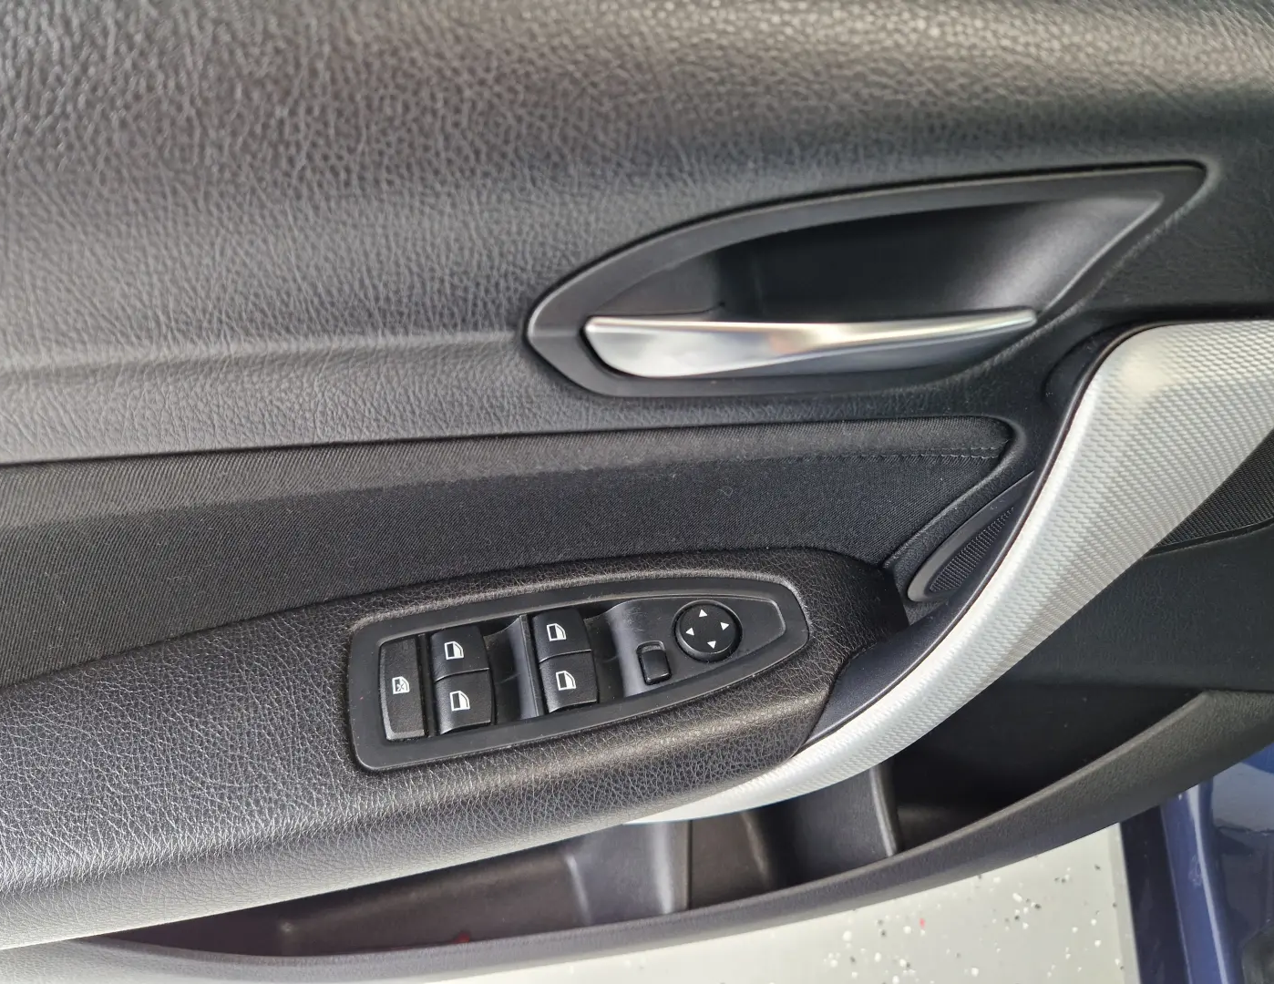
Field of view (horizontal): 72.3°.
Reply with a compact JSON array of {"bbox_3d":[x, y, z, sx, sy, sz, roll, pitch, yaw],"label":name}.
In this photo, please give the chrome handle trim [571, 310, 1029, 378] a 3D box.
[{"bbox_3d":[0.059,-0.051,0.298,0.153,0.023,0.021,-3,42,-1],"label":"chrome handle trim"}]

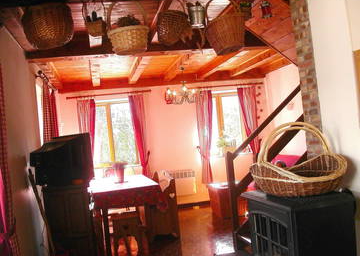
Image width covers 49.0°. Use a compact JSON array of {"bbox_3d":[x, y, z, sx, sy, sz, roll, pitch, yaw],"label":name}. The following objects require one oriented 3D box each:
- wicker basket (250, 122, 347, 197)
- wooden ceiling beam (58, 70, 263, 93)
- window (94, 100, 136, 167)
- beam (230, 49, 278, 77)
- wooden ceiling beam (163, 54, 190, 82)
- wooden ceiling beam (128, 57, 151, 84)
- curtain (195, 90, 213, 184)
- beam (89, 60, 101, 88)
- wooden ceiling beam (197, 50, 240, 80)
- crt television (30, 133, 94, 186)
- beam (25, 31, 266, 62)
[{"bbox_3d":[0.847,0.225,2.912,0.622,0.521,0.479,-6,-2,6],"label":"wicker basket"},{"bbox_3d":[-0.263,-0.899,7.547,4.000,0.180,0.150,-5,-2,-11],"label":"wooden ceiling beam"},{"bbox_3d":[-1.298,0.143,7.453,0.930,1.260,0.100,-5,-2,-11],"label":"window"},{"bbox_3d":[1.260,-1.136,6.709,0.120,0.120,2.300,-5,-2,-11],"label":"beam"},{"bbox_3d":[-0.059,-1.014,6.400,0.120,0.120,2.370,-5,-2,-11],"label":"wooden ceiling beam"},{"bbox_3d":[-0.648,-0.947,6.225,0.123,0.126,2.432,-6,-2,-12],"label":"wooden ceiling beam"},{"bbox_3d":[0.490,0.169,7.608,0.320,1.760,0.100,-5,-2,-11],"label":"curtain"},{"bbox_3d":[-1.290,-0.885,6.066,0.123,0.126,2.457,-6,-2,-12],"label":"beam"},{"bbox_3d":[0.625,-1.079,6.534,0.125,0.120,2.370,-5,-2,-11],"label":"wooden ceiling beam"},{"bbox_3d":[-1.281,0.337,4.074,0.570,0.490,0.470,-7,-3,37],"label":"crt television"},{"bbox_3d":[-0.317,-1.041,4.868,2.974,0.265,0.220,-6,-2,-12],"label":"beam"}]

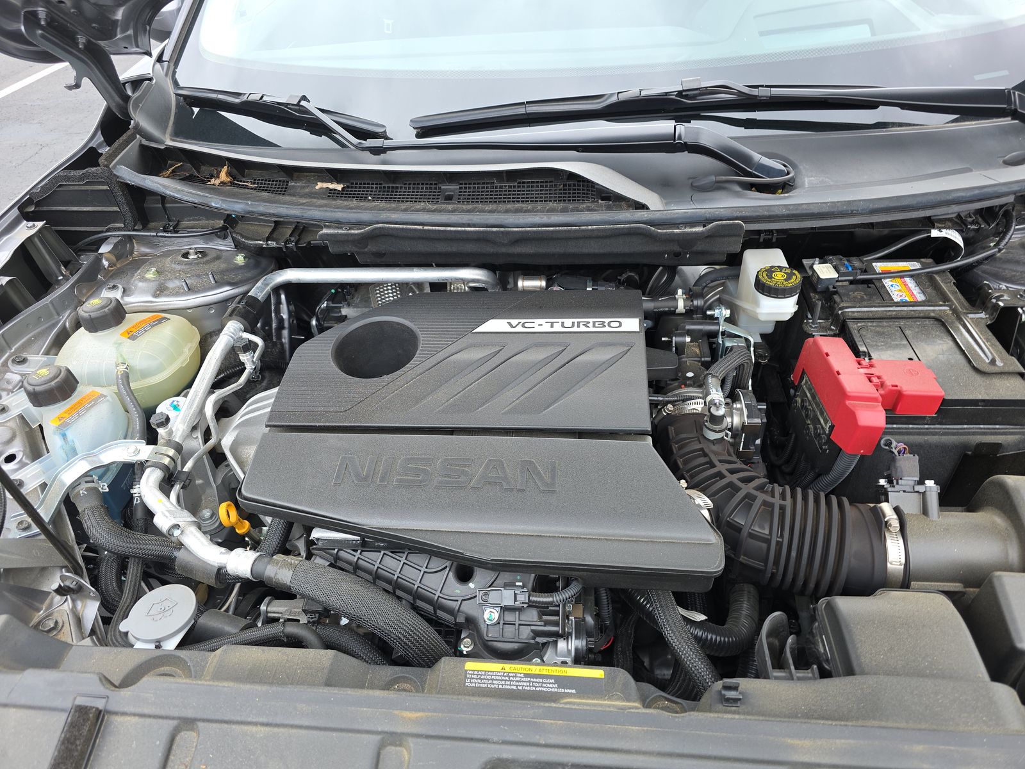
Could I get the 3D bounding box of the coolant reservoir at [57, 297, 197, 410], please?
[{"bbox_3d":[-0.497,-0.042,0.870,0.165,0.150,0.145,0,39,7],"label":"coolant reservoir"}]

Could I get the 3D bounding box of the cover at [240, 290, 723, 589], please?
[{"bbox_3d":[-0.030,0.037,0.736,0.460,0.072,0.359,0,47,7],"label":"cover"}]

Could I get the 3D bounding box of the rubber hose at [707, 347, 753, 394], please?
[{"bbox_3d":[0.239,-0.015,0.750,0.046,0.050,0.038,0,39,7],"label":"rubber hose"}]

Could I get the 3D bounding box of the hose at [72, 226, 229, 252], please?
[{"bbox_3d":[-0.575,-0.232,1.080,0.245,0.040,0.035,0,39,7],"label":"hose"}]

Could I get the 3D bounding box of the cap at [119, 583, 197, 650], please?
[{"bbox_3d":[-0.320,0.214,0.628,0.062,0.018,0.058,-3,39,2],"label":"cap"}]

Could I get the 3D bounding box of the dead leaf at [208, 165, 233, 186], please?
[{"bbox_3d":[-0.454,-0.325,1.060,0.038,0.031,0.026,0,39,7],"label":"dead leaf"}]

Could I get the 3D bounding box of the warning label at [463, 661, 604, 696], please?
[{"bbox_3d":[0.017,0.225,0.520,0.107,0.001,0.022,0,49,7],"label":"warning label"}]

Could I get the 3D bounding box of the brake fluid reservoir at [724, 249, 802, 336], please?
[{"bbox_3d":[0.319,-0.107,0.887,0.080,0.095,0.115,0,39,7],"label":"brake fluid reservoir"}]

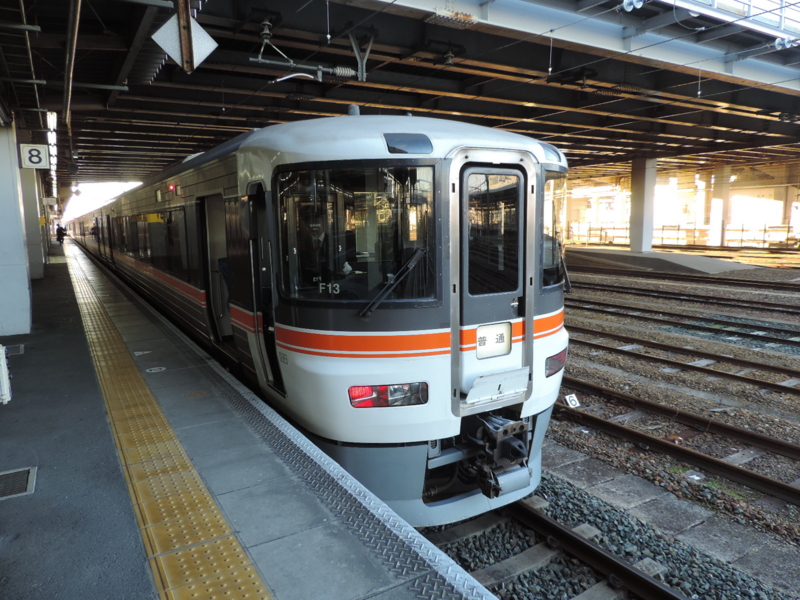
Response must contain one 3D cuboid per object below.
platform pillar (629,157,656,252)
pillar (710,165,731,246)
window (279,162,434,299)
[{"bbox_3d":[17.705,-6.808,40.556,1.100,6.660,1.100,-5,9,-31],"label":"platform pillar"},{"bbox_3d":[25.566,-7.426,44.372,0.950,6.450,0.950,-5,9,-31],"label":"pillar"},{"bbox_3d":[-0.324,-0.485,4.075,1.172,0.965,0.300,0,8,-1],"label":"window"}]

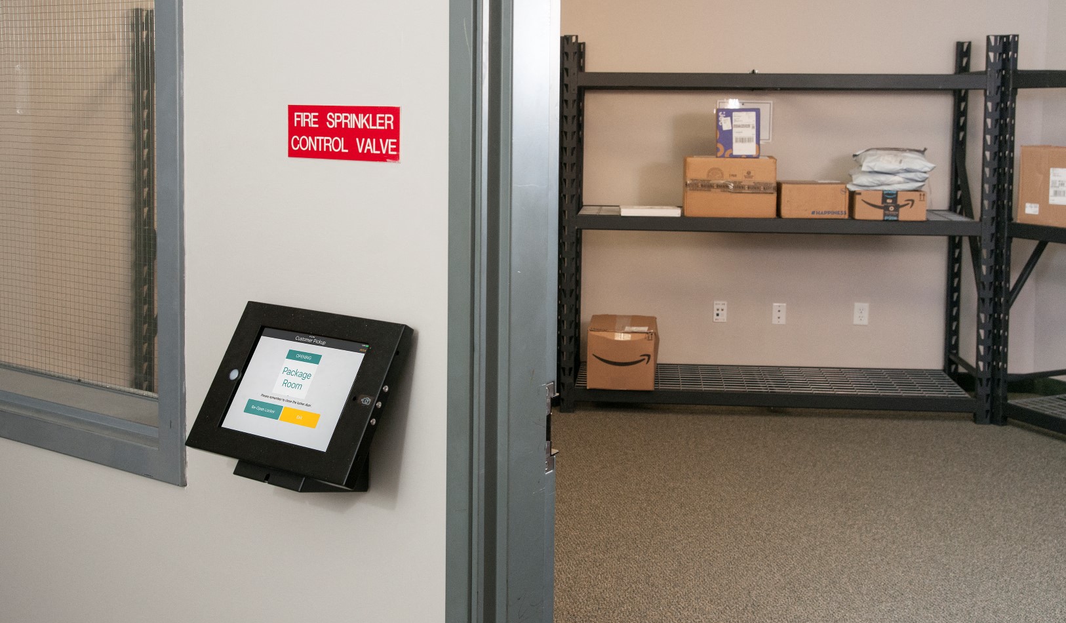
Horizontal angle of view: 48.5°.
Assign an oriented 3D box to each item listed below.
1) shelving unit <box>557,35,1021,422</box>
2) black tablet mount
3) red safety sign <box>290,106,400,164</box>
[{"bbox_3d":[1.190,-0.430,5.950,2.040,1.830,0.620,1,9,6],"label":"shelving unit"},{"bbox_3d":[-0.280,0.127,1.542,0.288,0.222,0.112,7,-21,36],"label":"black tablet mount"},{"bbox_3d":[-0.240,-0.224,1.490,0.198,0.067,0.004,7,11,36],"label":"red safety sign"}]

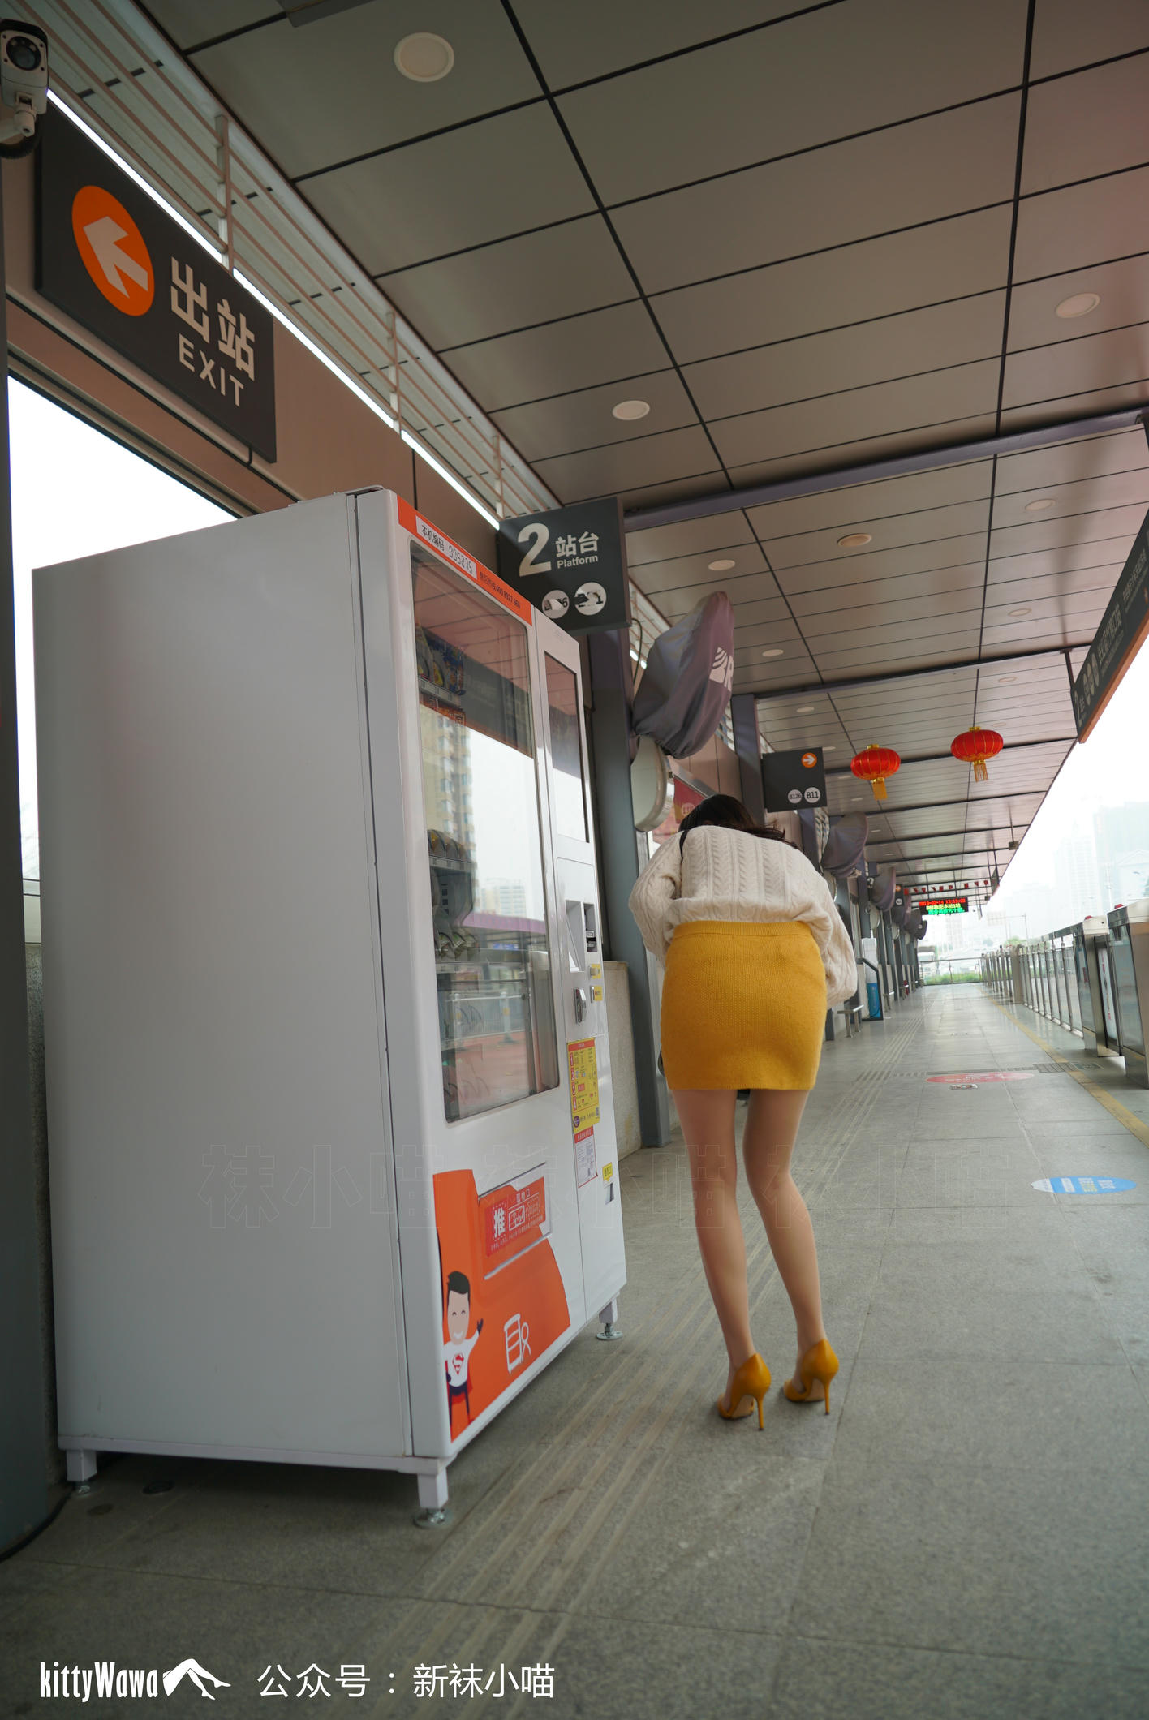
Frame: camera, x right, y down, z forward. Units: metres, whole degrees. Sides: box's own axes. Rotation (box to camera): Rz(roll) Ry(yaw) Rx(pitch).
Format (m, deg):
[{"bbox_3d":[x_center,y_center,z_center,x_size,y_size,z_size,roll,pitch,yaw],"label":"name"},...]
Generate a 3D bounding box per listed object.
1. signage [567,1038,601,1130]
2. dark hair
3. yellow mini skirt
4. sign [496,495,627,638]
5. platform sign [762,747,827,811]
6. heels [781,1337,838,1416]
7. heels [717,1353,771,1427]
[{"bbox_3d":[0.027,0.583,2.979,0.008,0.222,0.228,-6,-7,18],"label":"signage"},{"bbox_3d":[0.413,-0.043,2.964,0.270,0.260,0.250,-5,-6,6],"label":"dark hair"},{"bbox_3d":[0.368,0.317,2.493,0.360,0.358,0.280,-5,-6,4],"label":"yellow mini skirt"},{"bbox_3d":[-0.043,-1.359,5.458,0.600,0.600,0.110,-6,-7,18],"label":"sign"},{"bbox_3d":[2.276,-0.806,11.766,0.600,0.600,0.110,-6,-7,18],"label":"platform sign"},{"bbox_3d":[0.510,1.109,2.520,0.078,0.156,0.205,-2,-7,-16],"label":"heels"},{"bbox_3d":[0.361,1.113,2.467,0.078,0.156,0.205,-2,-7,-16],"label":"heels"}]

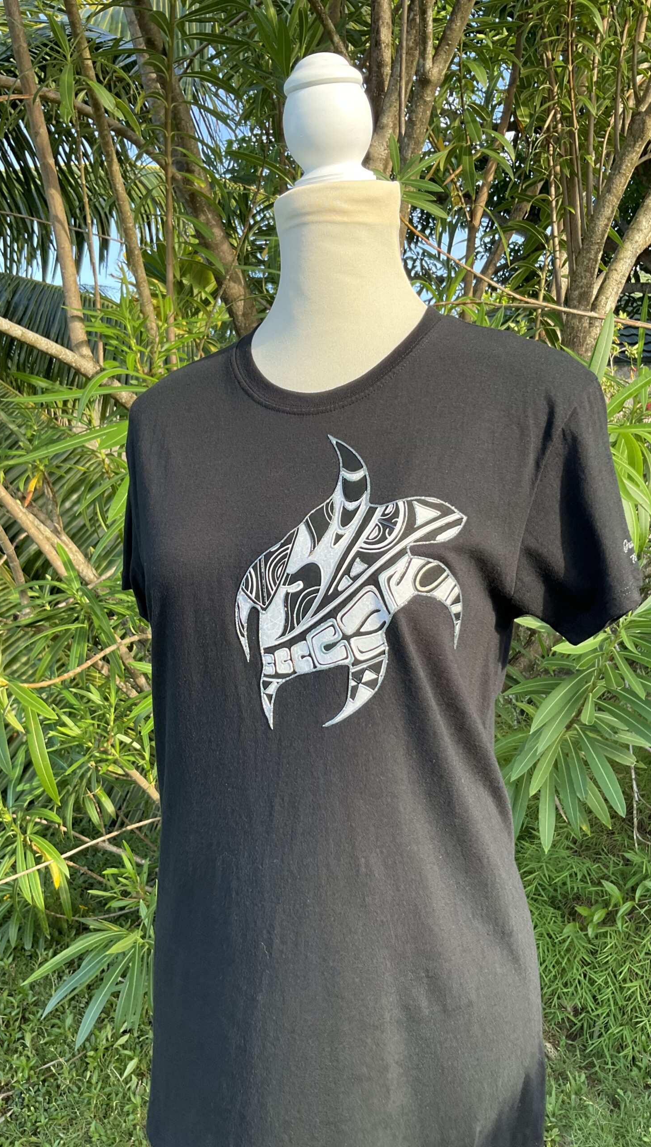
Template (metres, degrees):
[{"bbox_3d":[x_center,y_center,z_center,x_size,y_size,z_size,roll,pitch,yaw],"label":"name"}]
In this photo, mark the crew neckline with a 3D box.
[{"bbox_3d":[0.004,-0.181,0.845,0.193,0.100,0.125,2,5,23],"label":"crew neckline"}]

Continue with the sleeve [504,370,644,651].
[{"bbox_3d":[0.209,-0.054,0.797,0.115,0.220,0.140,2,5,23],"label":"sleeve"}]

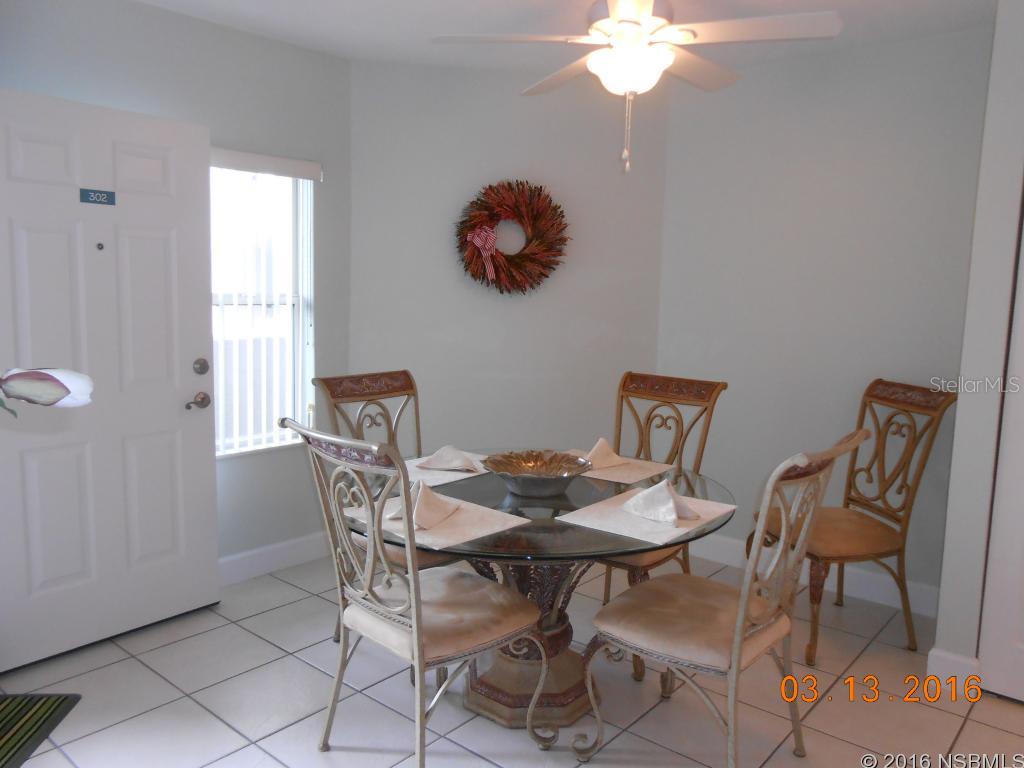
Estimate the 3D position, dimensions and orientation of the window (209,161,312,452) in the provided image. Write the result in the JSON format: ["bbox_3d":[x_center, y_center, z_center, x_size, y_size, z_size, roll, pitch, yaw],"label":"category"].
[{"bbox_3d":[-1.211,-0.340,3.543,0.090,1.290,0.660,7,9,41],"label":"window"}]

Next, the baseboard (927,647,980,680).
[{"bbox_3d":[1.566,1.015,2.723,0.150,0.130,0.030,7,9,40],"label":"baseboard"}]

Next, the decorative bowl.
[{"bbox_3d":[0.085,0.304,2.561,0.375,0.100,0.375,1,7,0],"label":"decorative bowl"}]

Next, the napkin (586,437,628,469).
[{"bbox_3d":[0.346,0.261,2.965,0.160,0.100,0.210,7,9,41],"label":"napkin"}]

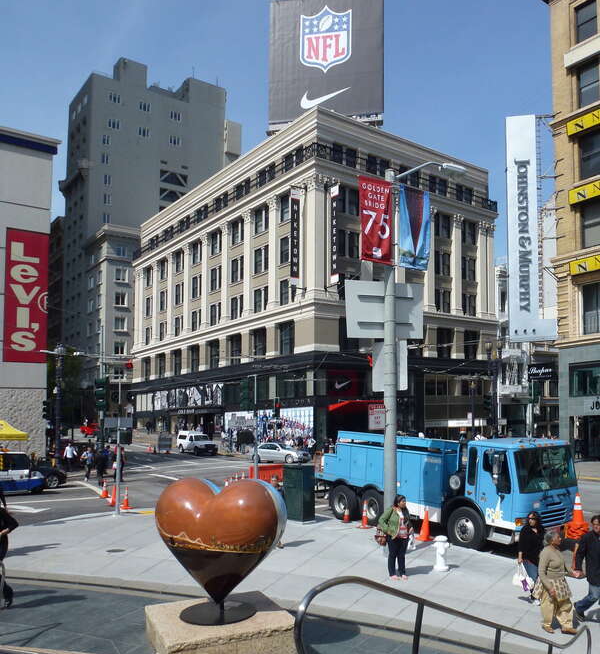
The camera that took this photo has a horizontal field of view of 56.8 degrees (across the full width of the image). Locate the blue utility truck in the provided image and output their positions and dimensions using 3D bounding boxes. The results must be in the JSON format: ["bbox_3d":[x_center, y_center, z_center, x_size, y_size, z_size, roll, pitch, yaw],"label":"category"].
[{"bbox_3d":[3.850,4.491,16.420,2.480,2.700,7.700,5,-8,-36],"label":"blue utility truck"}]

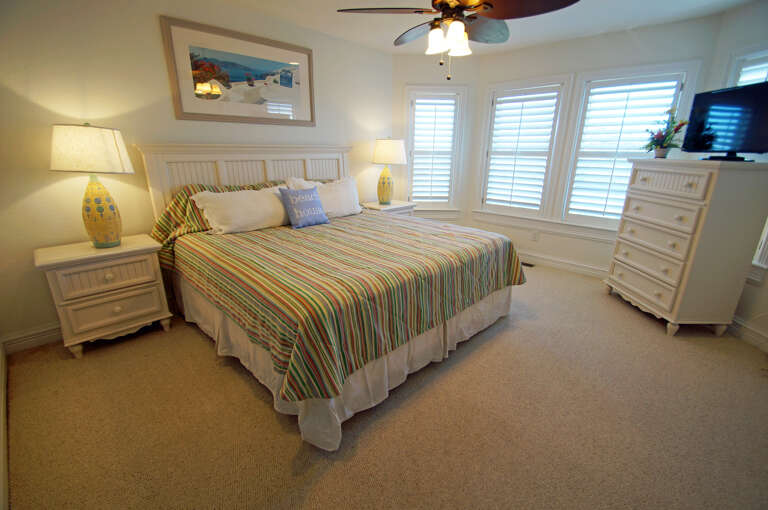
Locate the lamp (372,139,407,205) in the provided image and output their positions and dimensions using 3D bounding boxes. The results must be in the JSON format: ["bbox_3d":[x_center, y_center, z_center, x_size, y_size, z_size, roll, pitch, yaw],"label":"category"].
[{"bbox_3d":[0.076,-1.065,4.159,0.418,0.838,0.418,0,18,0],"label":"lamp"}]

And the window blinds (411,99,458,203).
[{"bbox_3d":[0.677,-1.391,4.385,0.555,1.349,0.062,2,18,4],"label":"window blinds"}]

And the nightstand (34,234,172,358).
[{"bbox_3d":[-2.051,0.283,2.416,0.651,0.707,0.452,-16,24,-42],"label":"nightstand"}]

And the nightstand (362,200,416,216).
[{"bbox_3d":[0.057,-0.321,4.372,0.651,0.707,0.452,-16,24,-42],"label":"nightstand"}]

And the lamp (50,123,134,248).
[{"bbox_3d":[-2.001,-0.472,2.242,0.418,0.838,0.418,-16,24,-42],"label":"lamp"}]

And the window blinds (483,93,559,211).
[{"bbox_3d":[1.676,-1.254,3.980,0.712,1.349,0.062,15,22,38],"label":"window blinds"}]

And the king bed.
[{"bbox_3d":[-0.379,-0.170,2.716,2.165,1.415,2.096,17,24,41],"label":"king bed"}]

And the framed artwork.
[{"bbox_3d":[-1.220,-1.603,2.966,1.329,0.723,0.041,-16,24,-42],"label":"framed artwork"}]

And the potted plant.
[{"bbox_3d":[2.461,-1.048,2.786,0.247,0.432,0.274,1,18,1],"label":"potted plant"}]

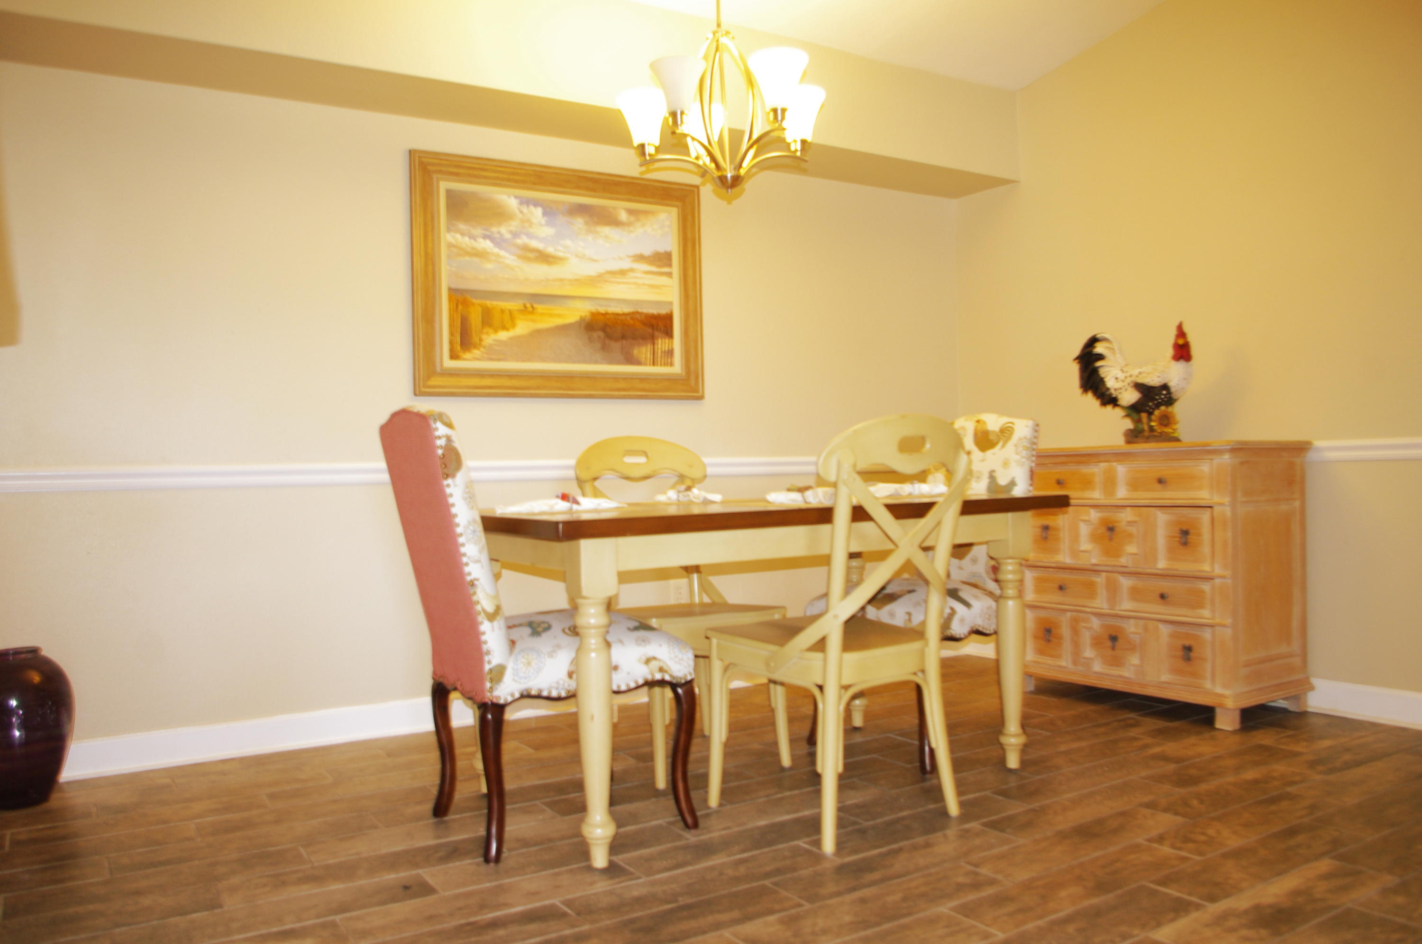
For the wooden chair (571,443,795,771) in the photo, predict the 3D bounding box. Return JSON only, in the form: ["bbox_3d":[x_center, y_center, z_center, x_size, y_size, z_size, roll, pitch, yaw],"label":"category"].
[{"bbox_3d":[-0.083,0.372,3.194,0.472,0.980,0.535,-1,0,-31],"label":"wooden chair"}]

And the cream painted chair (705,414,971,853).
[{"bbox_3d":[0.305,0.360,2.654,0.472,0.980,0.535,-1,0,-34],"label":"cream painted chair"}]

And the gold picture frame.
[{"bbox_3d":[-0.528,-0.691,3.895,1.143,0.846,0.043,-1,0,-31],"label":"gold picture frame"}]

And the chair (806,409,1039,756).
[{"bbox_3d":[0.672,0.326,3.348,0.649,1.028,0.494,-1,0,-41],"label":"chair"}]

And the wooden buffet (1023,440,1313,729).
[{"bbox_3d":[1.564,0.360,3.802,0.438,0.914,0.935,-1,0,-31],"label":"wooden buffet"}]

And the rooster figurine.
[{"bbox_3d":[1.524,-0.302,3.838,0.170,0.425,0.459,-1,0,-37],"label":"rooster figurine"}]

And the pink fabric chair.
[{"bbox_3d":[-0.435,0.357,2.630,0.637,1.024,0.527,-1,0,-31],"label":"pink fabric chair"}]

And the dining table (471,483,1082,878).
[{"bbox_3d":[0.119,0.473,2.957,1.530,0.766,0.909,-1,0,-31],"label":"dining table"}]

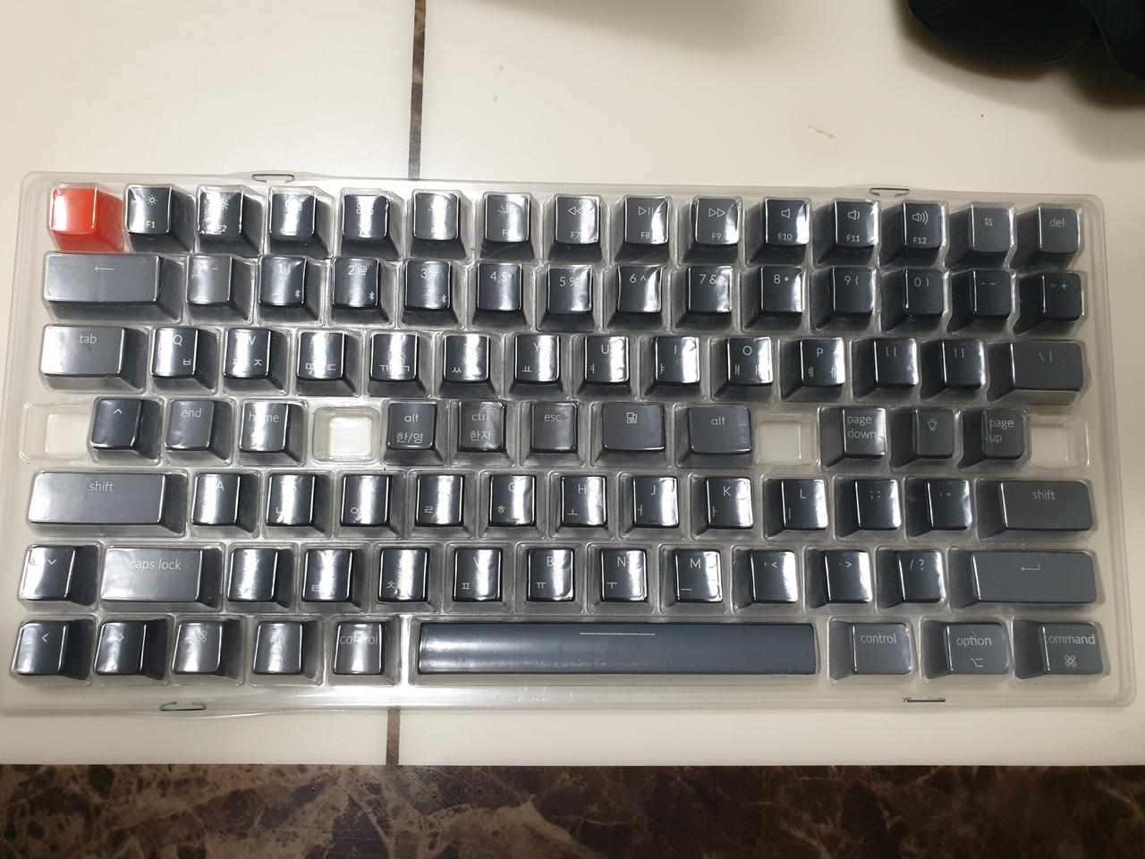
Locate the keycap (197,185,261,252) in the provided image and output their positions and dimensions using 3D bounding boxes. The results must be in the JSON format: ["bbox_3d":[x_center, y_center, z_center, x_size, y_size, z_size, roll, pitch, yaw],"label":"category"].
[{"bbox_3d":[-0.105,-0.063,0.261,0.018,0.011,0.018,1,82,-3],"label":"keycap"}]

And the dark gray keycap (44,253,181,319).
[{"bbox_3d":[-0.137,-0.043,0.255,0.037,0.011,0.018,1,82,-3],"label":"dark gray keycap"}]

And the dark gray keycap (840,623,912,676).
[{"bbox_3d":[0.089,0.065,0.251,0.023,0.009,0.018,1,82,-3],"label":"dark gray keycap"}]

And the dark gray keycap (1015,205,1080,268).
[{"bbox_3d":[0.150,-0.060,0.270,0.018,0.011,0.018,1,82,-3],"label":"dark gray keycap"}]

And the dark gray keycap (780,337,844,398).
[{"bbox_3d":[0.075,-0.019,0.262,0.018,0.010,0.018,1,83,-3],"label":"dark gray keycap"}]

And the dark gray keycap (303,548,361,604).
[{"bbox_3d":[-0.070,0.043,0.249,0.018,0.009,0.018,1,82,-3],"label":"dark gray keycap"}]

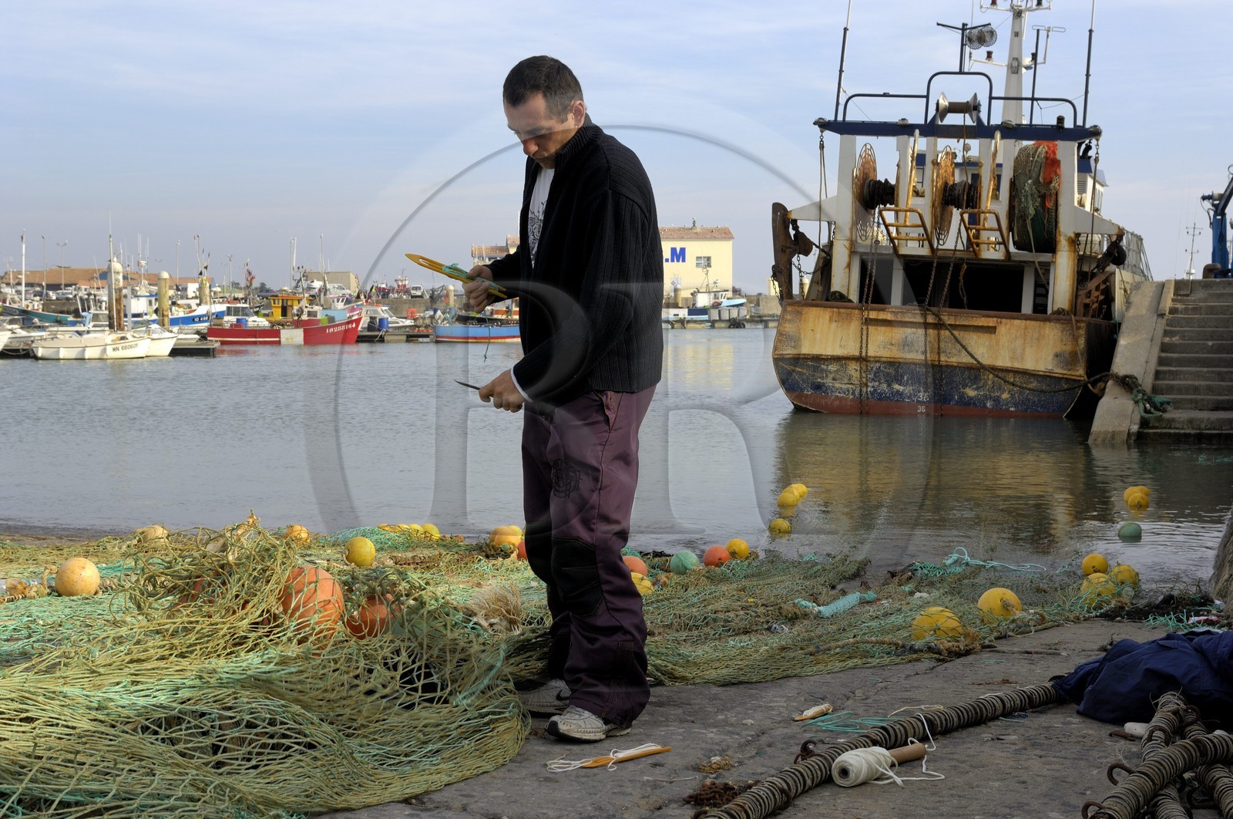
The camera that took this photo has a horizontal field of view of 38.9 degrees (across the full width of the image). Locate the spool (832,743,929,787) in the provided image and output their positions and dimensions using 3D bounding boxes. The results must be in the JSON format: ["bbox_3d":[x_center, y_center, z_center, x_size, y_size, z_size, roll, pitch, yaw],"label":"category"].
[{"bbox_3d":[0.602,0.786,3.909,0.290,0.080,0.080,-2,1,-44],"label":"spool"}]

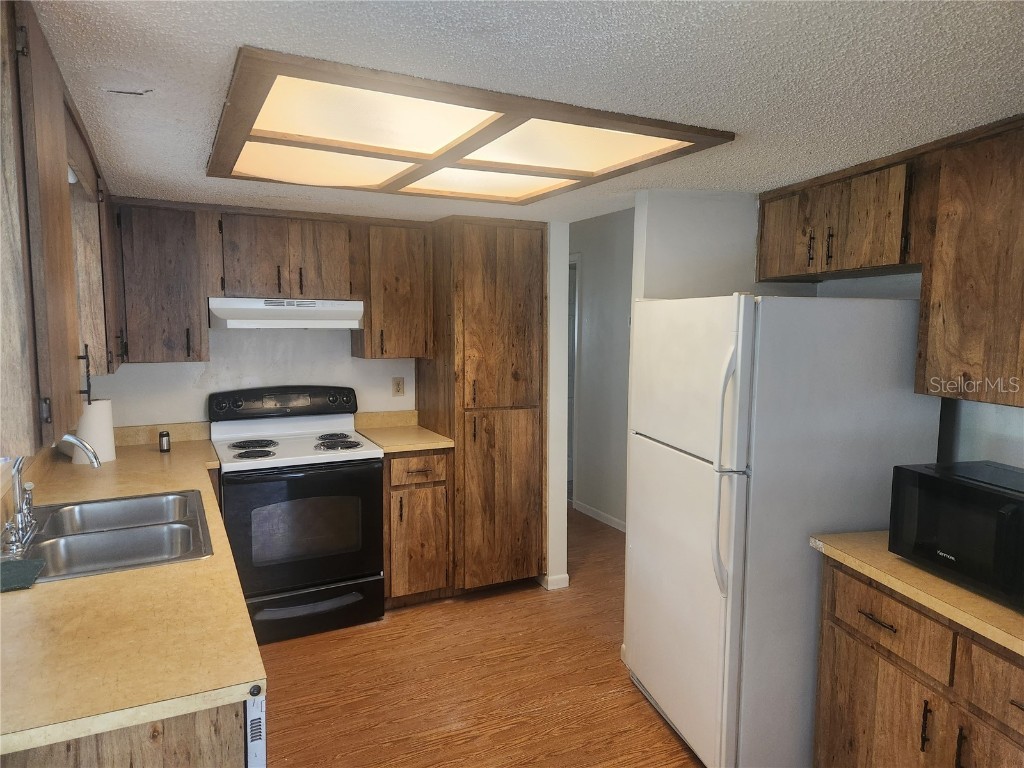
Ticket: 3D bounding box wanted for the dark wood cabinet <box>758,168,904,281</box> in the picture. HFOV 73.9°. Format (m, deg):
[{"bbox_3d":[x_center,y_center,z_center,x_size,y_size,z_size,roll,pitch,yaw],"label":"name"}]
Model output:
[{"bbox_3d":[1.346,-0.603,2.669,0.308,0.351,0.893,-1,6,-12],"label":"dark wood cabinet"}]

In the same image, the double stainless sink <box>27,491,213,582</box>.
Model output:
[{"bbox_3d":[-1.279,0.546,2.169,0.560,0.180,0.834,-2,6,-27],"label":"double stainless sink"}]

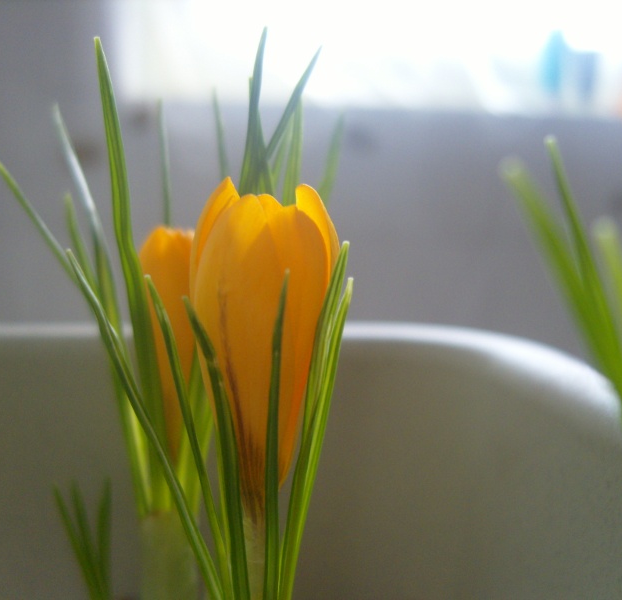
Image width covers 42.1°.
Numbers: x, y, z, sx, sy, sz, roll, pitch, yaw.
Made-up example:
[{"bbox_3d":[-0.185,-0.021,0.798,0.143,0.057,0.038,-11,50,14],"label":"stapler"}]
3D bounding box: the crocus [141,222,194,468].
[{"bbox_3d":[-0.025,0.008,0.143,0.013,0.043,0.013,-1,3,0],"label":"crocus"}]

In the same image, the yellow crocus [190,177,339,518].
[{"bbox_3d":[-0.006,0.007,0.112,0.021,0.047,0.021,1,3,0],"label":"yellow crocus"}]

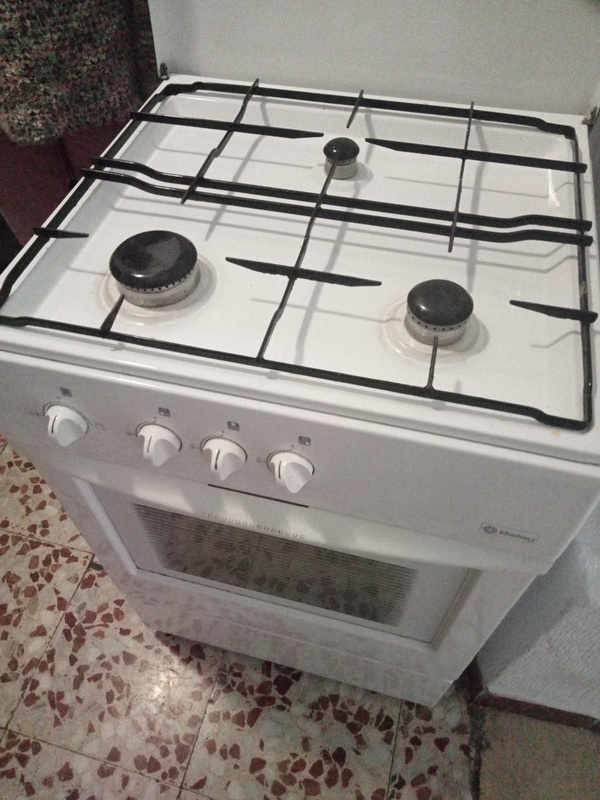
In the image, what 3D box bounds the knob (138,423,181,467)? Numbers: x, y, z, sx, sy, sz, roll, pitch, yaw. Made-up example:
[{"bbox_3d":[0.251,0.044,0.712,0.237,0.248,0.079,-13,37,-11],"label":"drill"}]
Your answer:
[{"bbox_3d":[-0.126,0.045,0.559,0.041,0.041,0.025,11,42,9],"label":"knob"}]

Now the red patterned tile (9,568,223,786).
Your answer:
[{"bbox_3d":[-0.312,0.485,1.204,0.330,0.013,0.330,12,55,10],"label":"red patterned tile"}]

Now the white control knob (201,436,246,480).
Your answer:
[{"bbox_3d":[-0.068,0.056,0.549,0.041,0.041,0.025,11,42,9],"label":"white control knob"}]

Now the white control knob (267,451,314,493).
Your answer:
[{"bbox_3d":[-0.010,0.067,0.539,0.041,0.041,0.025,11,42,9],"label":"white control knob"}]

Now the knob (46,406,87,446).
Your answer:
[{"bbox_3d":[-0.213,0.029,0.574,0.041,0.041,0.025,11,42,9],"label":"knob"}]

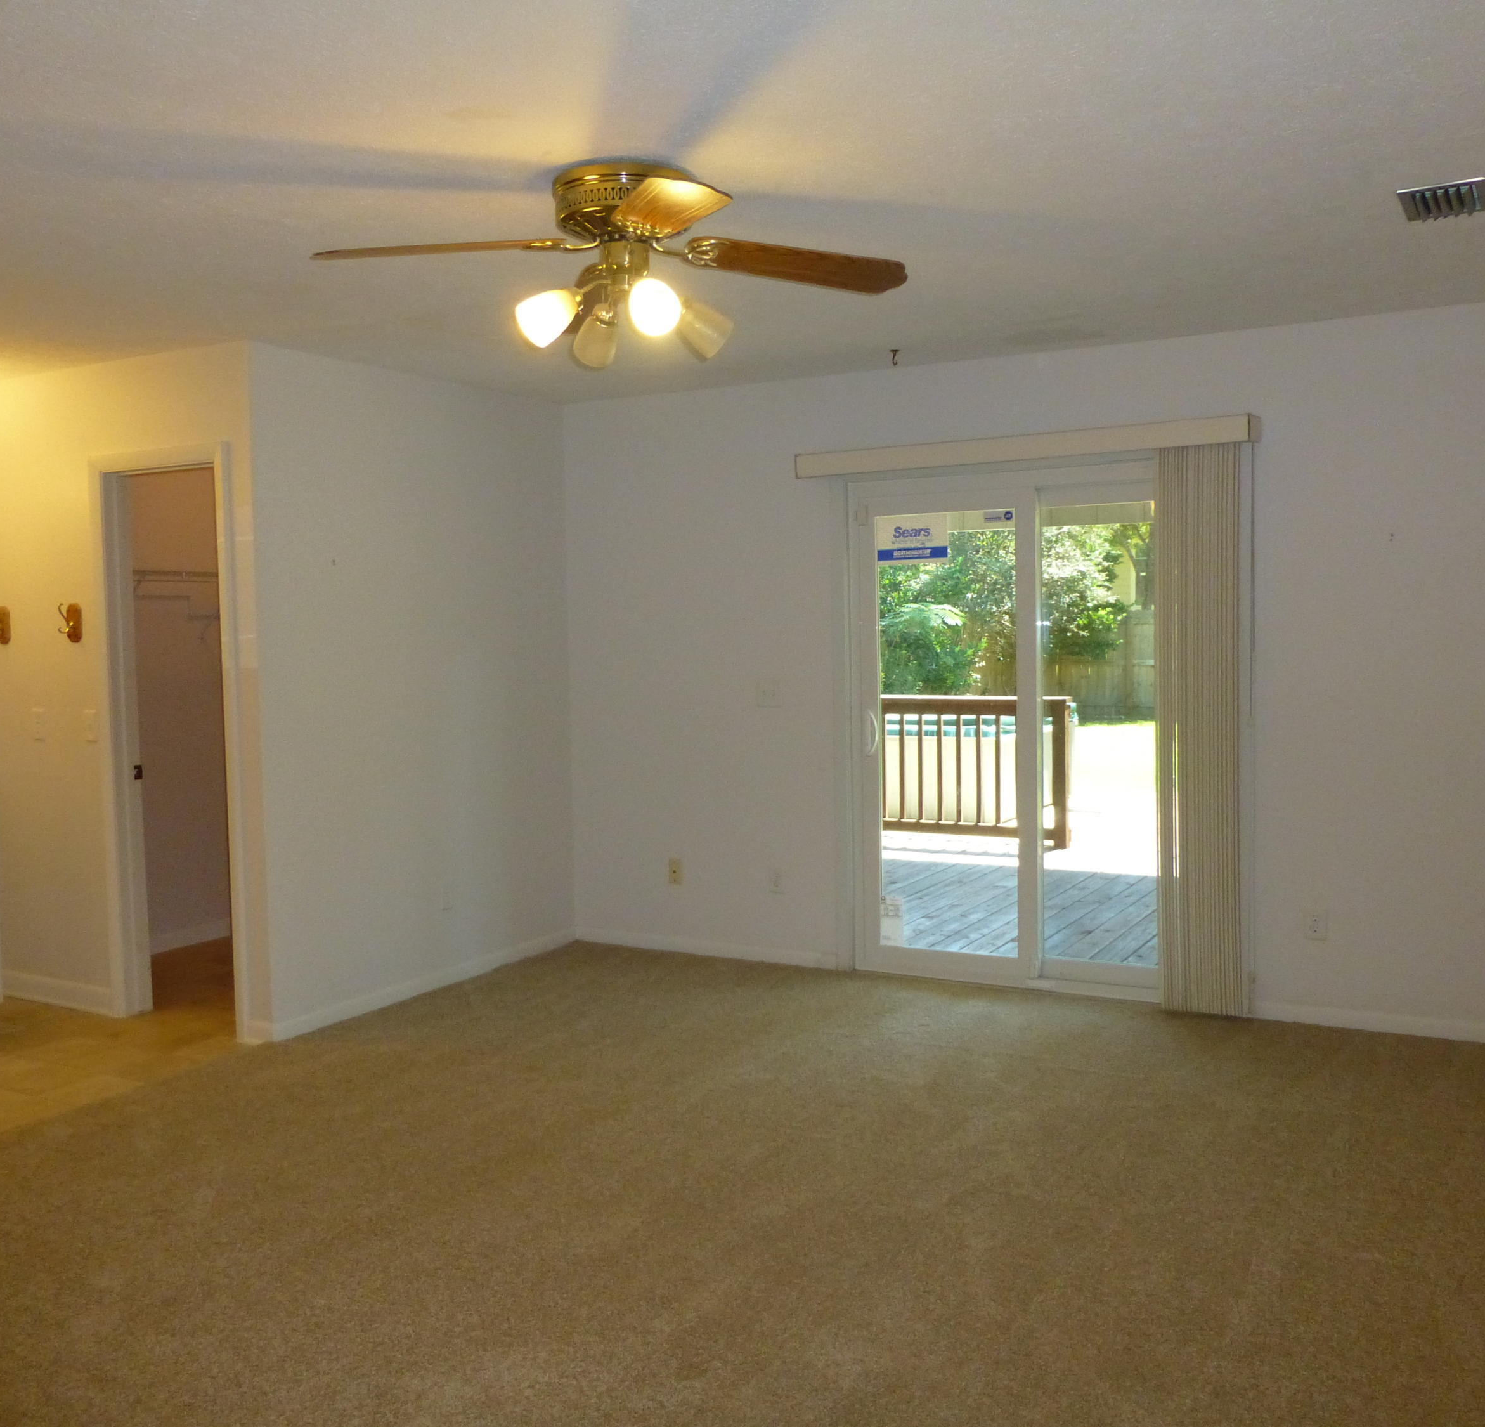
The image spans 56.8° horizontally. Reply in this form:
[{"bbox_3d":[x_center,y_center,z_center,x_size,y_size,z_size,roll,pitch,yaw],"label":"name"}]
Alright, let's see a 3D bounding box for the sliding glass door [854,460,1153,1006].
[{"bbox_3d":[1.140,0.064,5.338,1.520,2.022,0.100,1,4,29],"label":"sliding glass door"}]

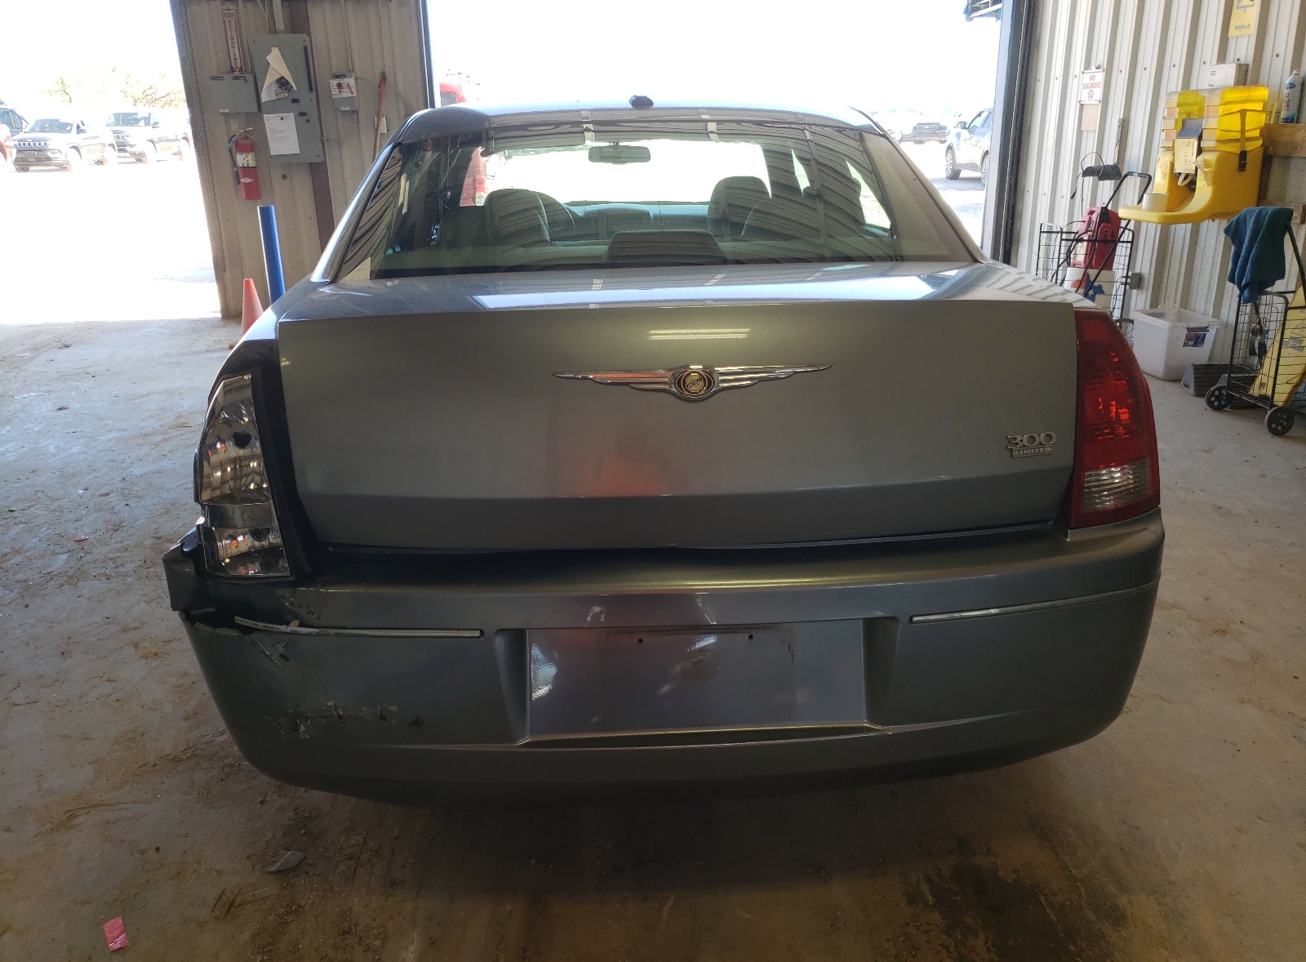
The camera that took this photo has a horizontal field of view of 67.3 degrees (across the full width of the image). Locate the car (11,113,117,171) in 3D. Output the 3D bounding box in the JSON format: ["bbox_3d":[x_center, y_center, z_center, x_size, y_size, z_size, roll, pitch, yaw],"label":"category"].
[{"bbox_3d":[-20.190,-11.589,33.682,1.870,1.700,4.550,-4,20,-6],"label":"car"}]

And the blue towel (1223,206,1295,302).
[{"bbox_3d":[2.674,-0.999,4.353,0.130,0.400,0.260,-3,20,-3],"label":"blue towel"}]

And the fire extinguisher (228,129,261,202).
[{"bbox_3d":[-3.036,-2.350,7.302,0.170,0.515,0.150,-3,20,-3],"label":"fire extinguisher"}]

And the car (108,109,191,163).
[{"bbox_3d":[-19.632,-13.345,37.986,1.900,1.740,4.650,-2,20,-2],"label":"car"}]

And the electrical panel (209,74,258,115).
[{"bbox_3d":[-3.039,-2.825,7.163,0.320,0.265,0.120,-3,20,-3],"label":"electrical panel"}]

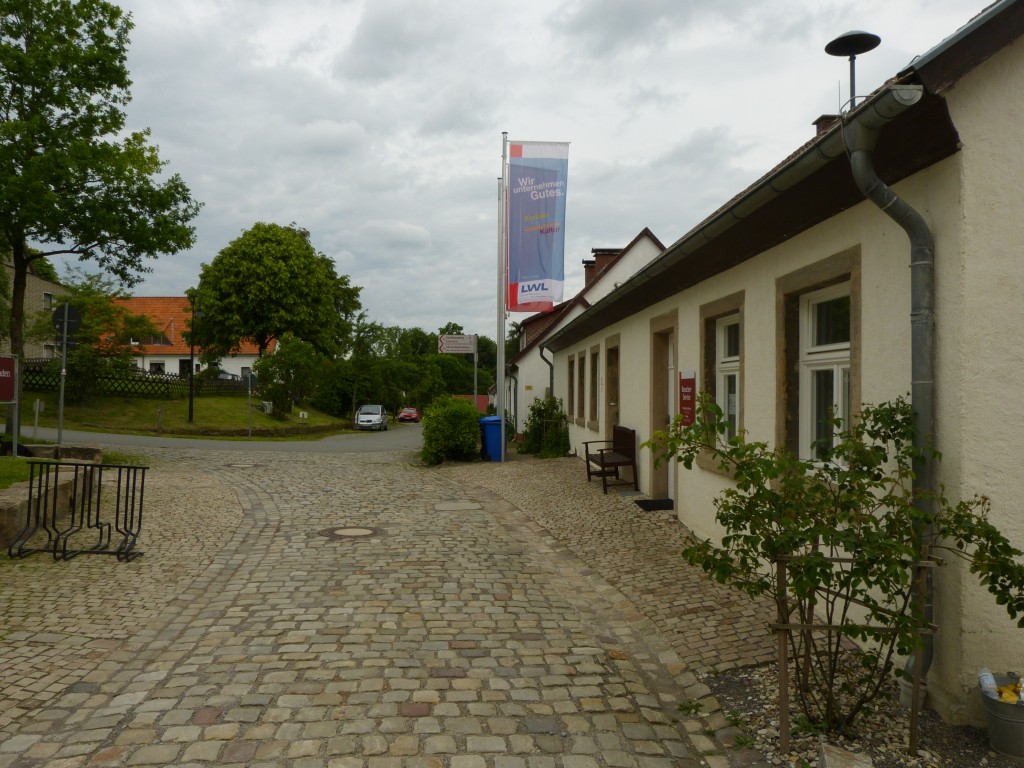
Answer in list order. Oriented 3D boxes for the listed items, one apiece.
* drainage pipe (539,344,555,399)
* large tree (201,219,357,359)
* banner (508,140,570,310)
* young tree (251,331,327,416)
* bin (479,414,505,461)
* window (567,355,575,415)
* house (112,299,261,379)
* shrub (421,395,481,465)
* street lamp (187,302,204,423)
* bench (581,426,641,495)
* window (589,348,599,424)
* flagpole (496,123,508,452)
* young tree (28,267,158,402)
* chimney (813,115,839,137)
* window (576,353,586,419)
[{"bbox_3d":[0.961,0.261,20.300,0.420,2.650,0.120,0,-1,-4],"label":"drainage pipe"},{"bbox_3d":[-14.525,-4.821,46.000,10.000,10.400,9.600,0,-1,0],"label":"large tree"},{"bbox_3d":[0.557,-3.343,15.550,1.270,3.500,0.140,0,-1,-3],"label":"banner"},{"bbox_3d":[-10.012,-0.427,33.200,3.300,3.700,3.200,0,0,-17],"label":"young tree"},{"bbox_3d":[-0.374,1.186,15.800,0.600,0.970,0.520,0,-1,7],"label":"bin"},{"bbox_3d":[1.604,0.080,19.100,0.200,1.520,1.250,0,0,-2],"label":"window"},{"bbox_3d":[-26.282,-3.663,63.000,15.000,7.500,9.000,0,-1,0],"label":"house"},{"bbox_3d":[-1.477,1.089,17.900,1.400,1.600,1.350,0,0,-2],"label":"shrub"},{"bbox_3d":[-12.074,-0.823,28.300,0.620,4.600,0.420,0,-1,0],"label":"street lamp"},{"bbox_3d":[1.512,1.115,11.350,0.620,0.900,1.500,0,0,-2],"label":"bench"},{"bbox_3d":[1.644,0.087,14.154,0.200,1.520,0.980,0,-1,-4],"label":"window"},{"bbox_3d":[-0.170,-1.813,15.500,0.120,6.900,0.120,0,-1,-4],"label":"flagpole"},{"bbox_3d":[-15.846,-1.874,28.000,4.600,4.850,4.300,0,0,-30],"label":"young tree"},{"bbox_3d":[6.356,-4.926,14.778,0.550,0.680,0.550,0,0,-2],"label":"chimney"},{"bbox_3d":[1.684,0.083,17.080,0.200,1.460,1.250,0,0,-2],"label":"window"}]

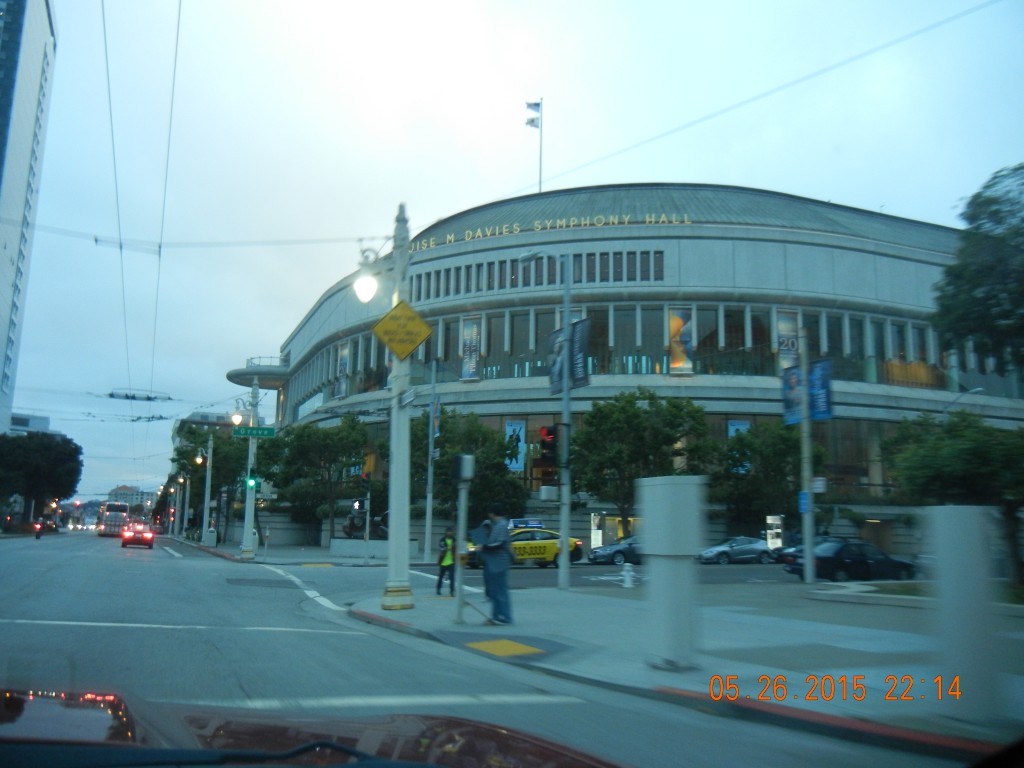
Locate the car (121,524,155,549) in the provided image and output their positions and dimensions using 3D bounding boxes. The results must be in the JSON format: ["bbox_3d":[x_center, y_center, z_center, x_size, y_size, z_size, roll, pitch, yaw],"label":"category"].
[{"bbox_3d":[-21.756,8.777,51.679,1.820,1.530,4.500,5,-10,-22],"label":"car"}]

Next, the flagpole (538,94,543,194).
[{"bbox_3d":[2.848,-23.207,86.941,0.200,10.374,0.200,6,-10,-26],"label":"flagpole"}]

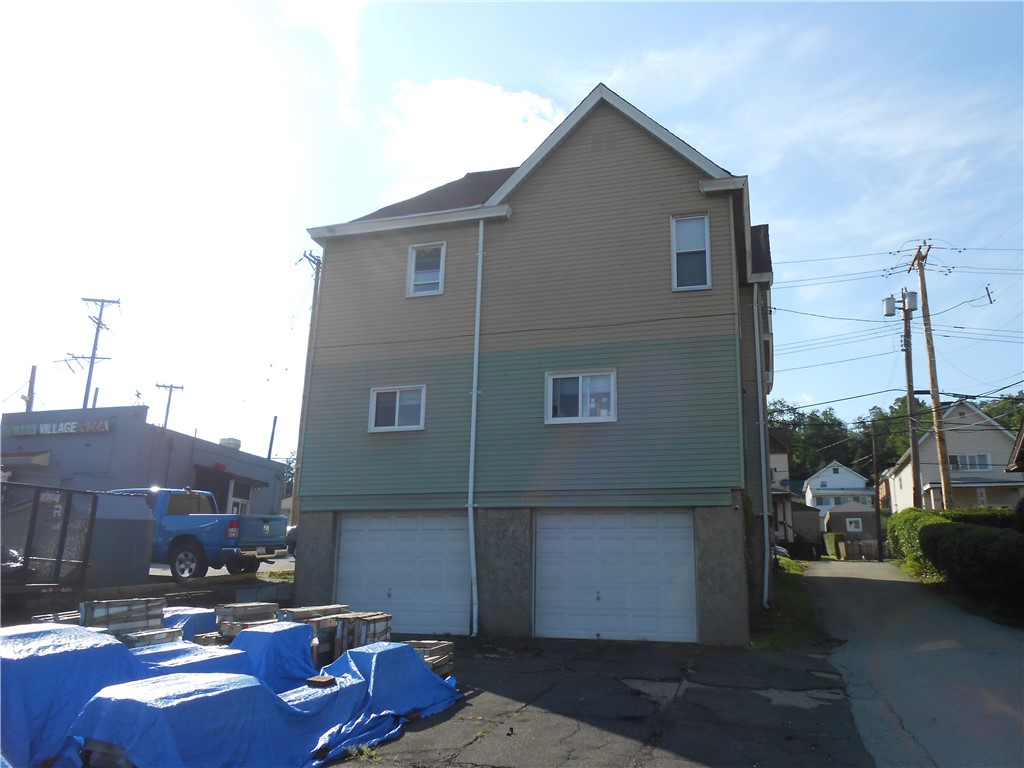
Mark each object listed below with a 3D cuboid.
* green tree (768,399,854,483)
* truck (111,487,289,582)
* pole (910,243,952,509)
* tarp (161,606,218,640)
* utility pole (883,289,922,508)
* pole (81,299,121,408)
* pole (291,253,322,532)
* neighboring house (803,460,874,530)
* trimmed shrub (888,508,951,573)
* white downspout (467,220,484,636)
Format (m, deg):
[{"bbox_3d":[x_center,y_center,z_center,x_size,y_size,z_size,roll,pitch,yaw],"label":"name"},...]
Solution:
[{"bbox_3d":[35.826,7.117,92.000,10.500,11.500,10.000,-3,-16,18],"label":"green tree"},{"bbox_3d":[-8.150,3.430,17.400,5.850,1.950,2.080,-2,-13,14],"label":"truck"},{"bbox_3d":[15.382,0.528,28.000,0.700,11.900,2.400,-3,-16,18],"label":"pole"},{"bbox_3d":[-4.417,3.443,10.700,0.850,0.650,1.450,0,-15,4],"label":"tarp"},{"bbox_3d":[14.495,1.319,27.800,1.350,10.400,1.200,-3,-16,18],"label":"utility pole"},{"bbox_3d":[-25.189,2.370,45.000,2.500,15.500,1.000,4,-15,-9],"label":"pole"},{"bbox_3d":[-7.547,0.976,28.000,0.500,11.900,2.300,-3,-16,18],"label":"pole"},{"bbox_3d":[34.808,11.954,81.000,6.800,7.400,8.800,-3,-16,18],"label":"neighboring house"},{"bbox_3d":[13.866,5.386,26.300,2.000,2.100,4.000,-3,-16,18],"label":"trimmed shrub"},{"bbox_3d":[-0.667,0.628,15.290,0.180,8.340,0.280,-3,-16,18],"label":"white downspout"}]

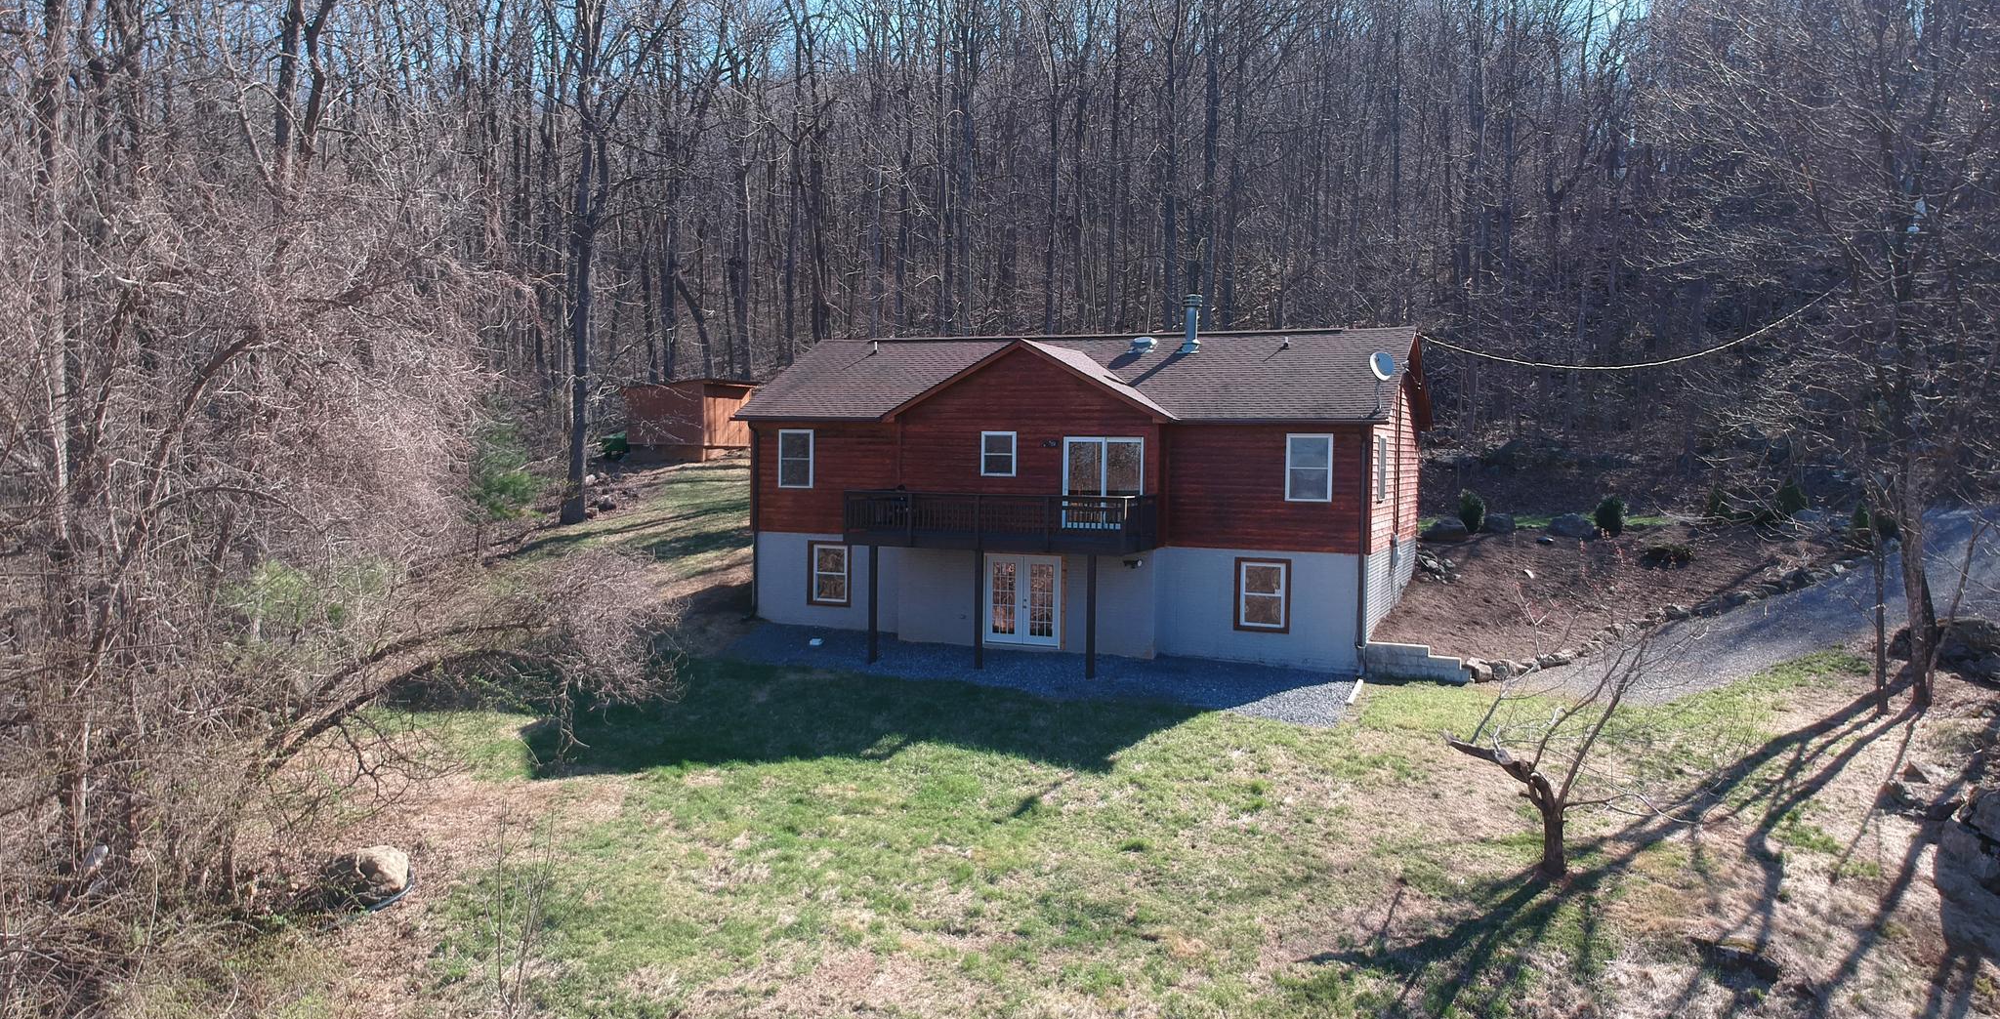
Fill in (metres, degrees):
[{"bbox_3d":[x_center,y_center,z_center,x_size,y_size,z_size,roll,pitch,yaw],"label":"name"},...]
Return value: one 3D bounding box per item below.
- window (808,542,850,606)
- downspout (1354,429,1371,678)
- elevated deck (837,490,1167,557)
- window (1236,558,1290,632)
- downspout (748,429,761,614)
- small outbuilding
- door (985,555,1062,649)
[{"bbox_3d":[-4.198,1.566,35.233,1.170,1.575,0.120,2,3,22],"label":"window"},{"bbox_3d":[7.576,0.916,30.138,0.120,5.210,0.360,2,3,22],"label":"downspout"},{"bbox_3d":[-0.001,0.212,31.413,6.430,1.170,2.220,2,3,22],"label":"elevated deck"},{"bbox_3d":[5.672,1.853,31.149,1.160,1.585,0.120,2,3,22],"label":"window"},{"bbox_3d":[-6.077,0.313,35.770,0.120,4.810,0.380,2,3,22],"label":"downspout"},{"bbox_3d":[-11.755,-3.386,55.310,3.700,3.050,3.900,2,3,22],"label":"small outbuilding"},{"bbox_3d":[0.515,2.058,32.490,1.840,2.120,0.130,2,3,22],"label":"door"}]

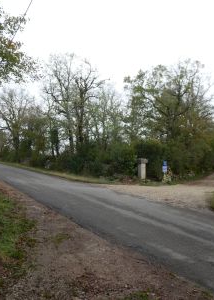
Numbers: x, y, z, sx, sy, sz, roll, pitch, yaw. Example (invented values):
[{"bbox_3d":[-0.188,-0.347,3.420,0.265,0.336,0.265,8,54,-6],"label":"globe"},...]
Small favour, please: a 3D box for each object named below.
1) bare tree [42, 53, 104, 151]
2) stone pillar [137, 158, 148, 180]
[{"bbox_3d":[-3.200,-3.850,26.000,5.800,10.500,5.600,0,0,0],"label":"bare tree"},{"bbox_3d":[1.970,1.085,15.400,0.440,1.220,0.420,0,0,-25],"label":"stone pillar"}]

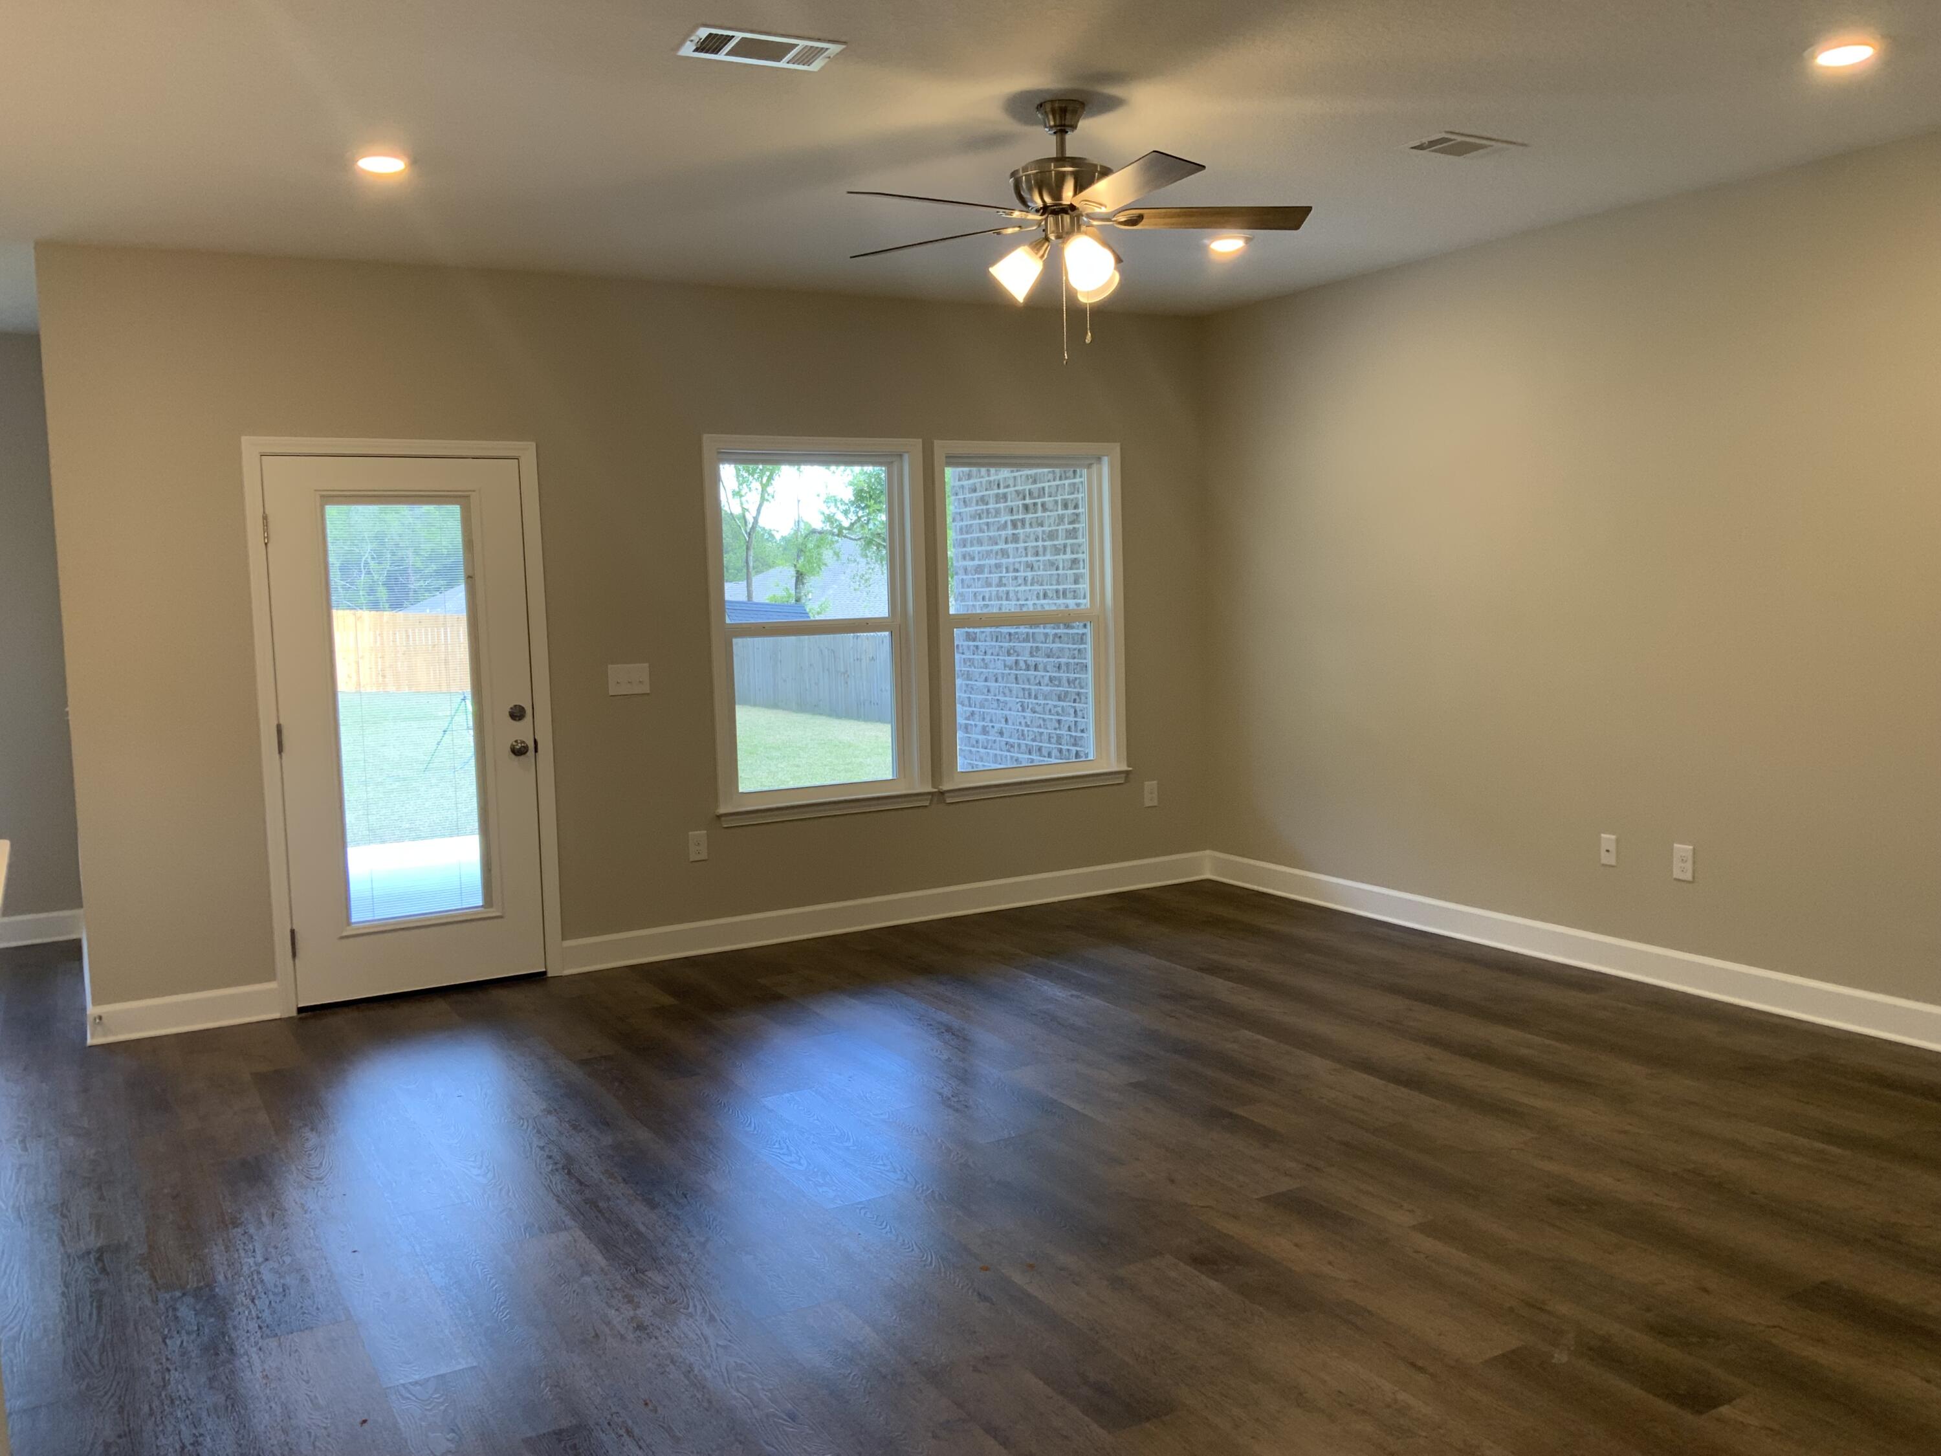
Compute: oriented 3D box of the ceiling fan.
[{"bbox_3d":[0.244,-1.329,4.270,1.286,0.590,1.286,-5,6,-29],"label":"ceiling fan"}]

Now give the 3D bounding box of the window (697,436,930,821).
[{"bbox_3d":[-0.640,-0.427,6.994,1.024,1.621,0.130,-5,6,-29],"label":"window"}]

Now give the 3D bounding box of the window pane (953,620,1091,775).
[{"bbox_3d":[0.263,-0.151,7.585,0.749,0.660,0.030,-5,6,-29],"label":"window pane"}]

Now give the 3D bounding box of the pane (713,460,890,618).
[{"bbox_3d":[-0.702,-0.793,7.024,0.768,0.665,0.030,-5,6,-29],"label":"pane"}]

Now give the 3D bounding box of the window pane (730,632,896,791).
[{"bbox_3d":[-0.665,-0.076,7.070,0.743,0.661,0.030,-5,6,-29],"label":"window pane"}]

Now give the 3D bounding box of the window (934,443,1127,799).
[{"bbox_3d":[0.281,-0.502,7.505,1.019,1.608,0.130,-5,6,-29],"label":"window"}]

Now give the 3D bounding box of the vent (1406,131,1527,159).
[{"bbox_3d":[1.456,-1.710,4.828,0.356,0.025,0.203,-5,6,-29],"label":"vent"}]

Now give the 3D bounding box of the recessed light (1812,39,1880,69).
[{"bbox_3d":[2.158,-1.654,4.008,0.170,0.035,0.170,-5,6,-29],"label":"recessed light"}]

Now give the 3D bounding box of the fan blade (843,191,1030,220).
[{"bbox_3d":[-0.058,-1.294,4.042,0.507,0.030,0.139,-6,19,-39],"label":"fan blade"}]

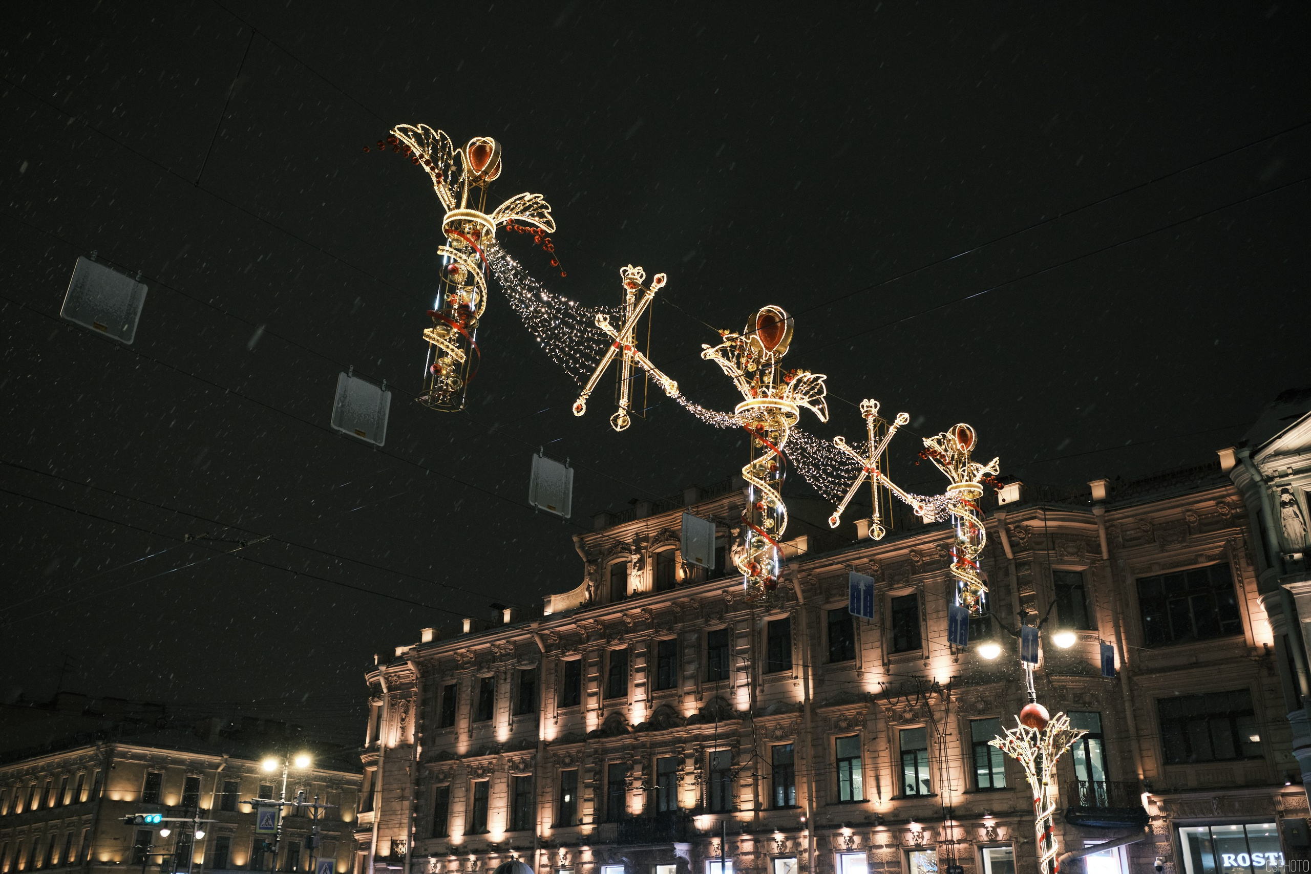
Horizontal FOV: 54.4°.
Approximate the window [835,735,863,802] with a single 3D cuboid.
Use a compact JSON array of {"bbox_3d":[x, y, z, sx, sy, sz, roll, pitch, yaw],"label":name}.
[{"bbox_3d":[6.216,10.619,40.717,1.000,2.046,0.200,-19,-29,39],"label":"window"}]

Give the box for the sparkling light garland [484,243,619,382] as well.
[{"bbox_3d":[-1.379,-1.588,17.329,0.450,1.400,2.600,-18,-29,38],"label":"sparkling light garland"}]

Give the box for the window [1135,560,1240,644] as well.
[{"bbox_3d":[15.759,4.989,37.732,2.738,2.128,0.200,-18,-29,38],"label":"window"}]

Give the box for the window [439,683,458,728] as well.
[{"bbox_3d":[-9.066,11.797,56.045,1.027,1.834,0.200,-18,-29,38],"label":"window"}]

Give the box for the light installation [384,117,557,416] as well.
[{"bbox_3d":[-2.404,-2.211,16.424,1.000,3.990,2.817,-19,-29,39],"label":"light installation"}]

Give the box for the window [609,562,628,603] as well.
[{"bbox_3d":[-1.468,5.763,50.712,1.002,1.579,0.180,-18,-29,38],"label":"window"}]

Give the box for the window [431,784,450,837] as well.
[{"bbox_3d":[-8.947,15.730,53.547,1.020,2.036,0.200,-19,-29,39],"label":"window"}]

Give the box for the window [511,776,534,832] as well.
[{"bbox_3d":[-5.294,14.569,50.678,1.104,2.079,0.180,-18,-29,38],"label":"window"}]

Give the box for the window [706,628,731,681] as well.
[{"bbox_3d":[2.320,7.938,46.416,1.027,1.834,0.200,-18,-29,38],"label":"window"}]

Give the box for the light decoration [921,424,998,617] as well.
[{"bbox_3d":[6.341,1.628,25.869,1.000,4.058,3.118,-19,-29,39],"label":"light decoration"}]

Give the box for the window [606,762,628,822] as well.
[{"bbox_3d":[-1.488,13.130,47.117,1.030,2.066,0.200,-19,-29,39],"label":"window"}]

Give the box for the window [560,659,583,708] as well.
[{"bbox_3d":[-3.346,9.941,51.345,1.027,1.834,0.200,-18,-29,38],"label":"window"}]

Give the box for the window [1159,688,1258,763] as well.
[{"bbox_3d":[14.896,7.832,34.401,2.510,1.706,0.180,-18,-29,38],"label":"window"}]

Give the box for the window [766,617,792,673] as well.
[{"bbox_3d":[4.296,7.294,44.634,1.053,1.806,0.180,-18,-29,38],"label":"window"}]

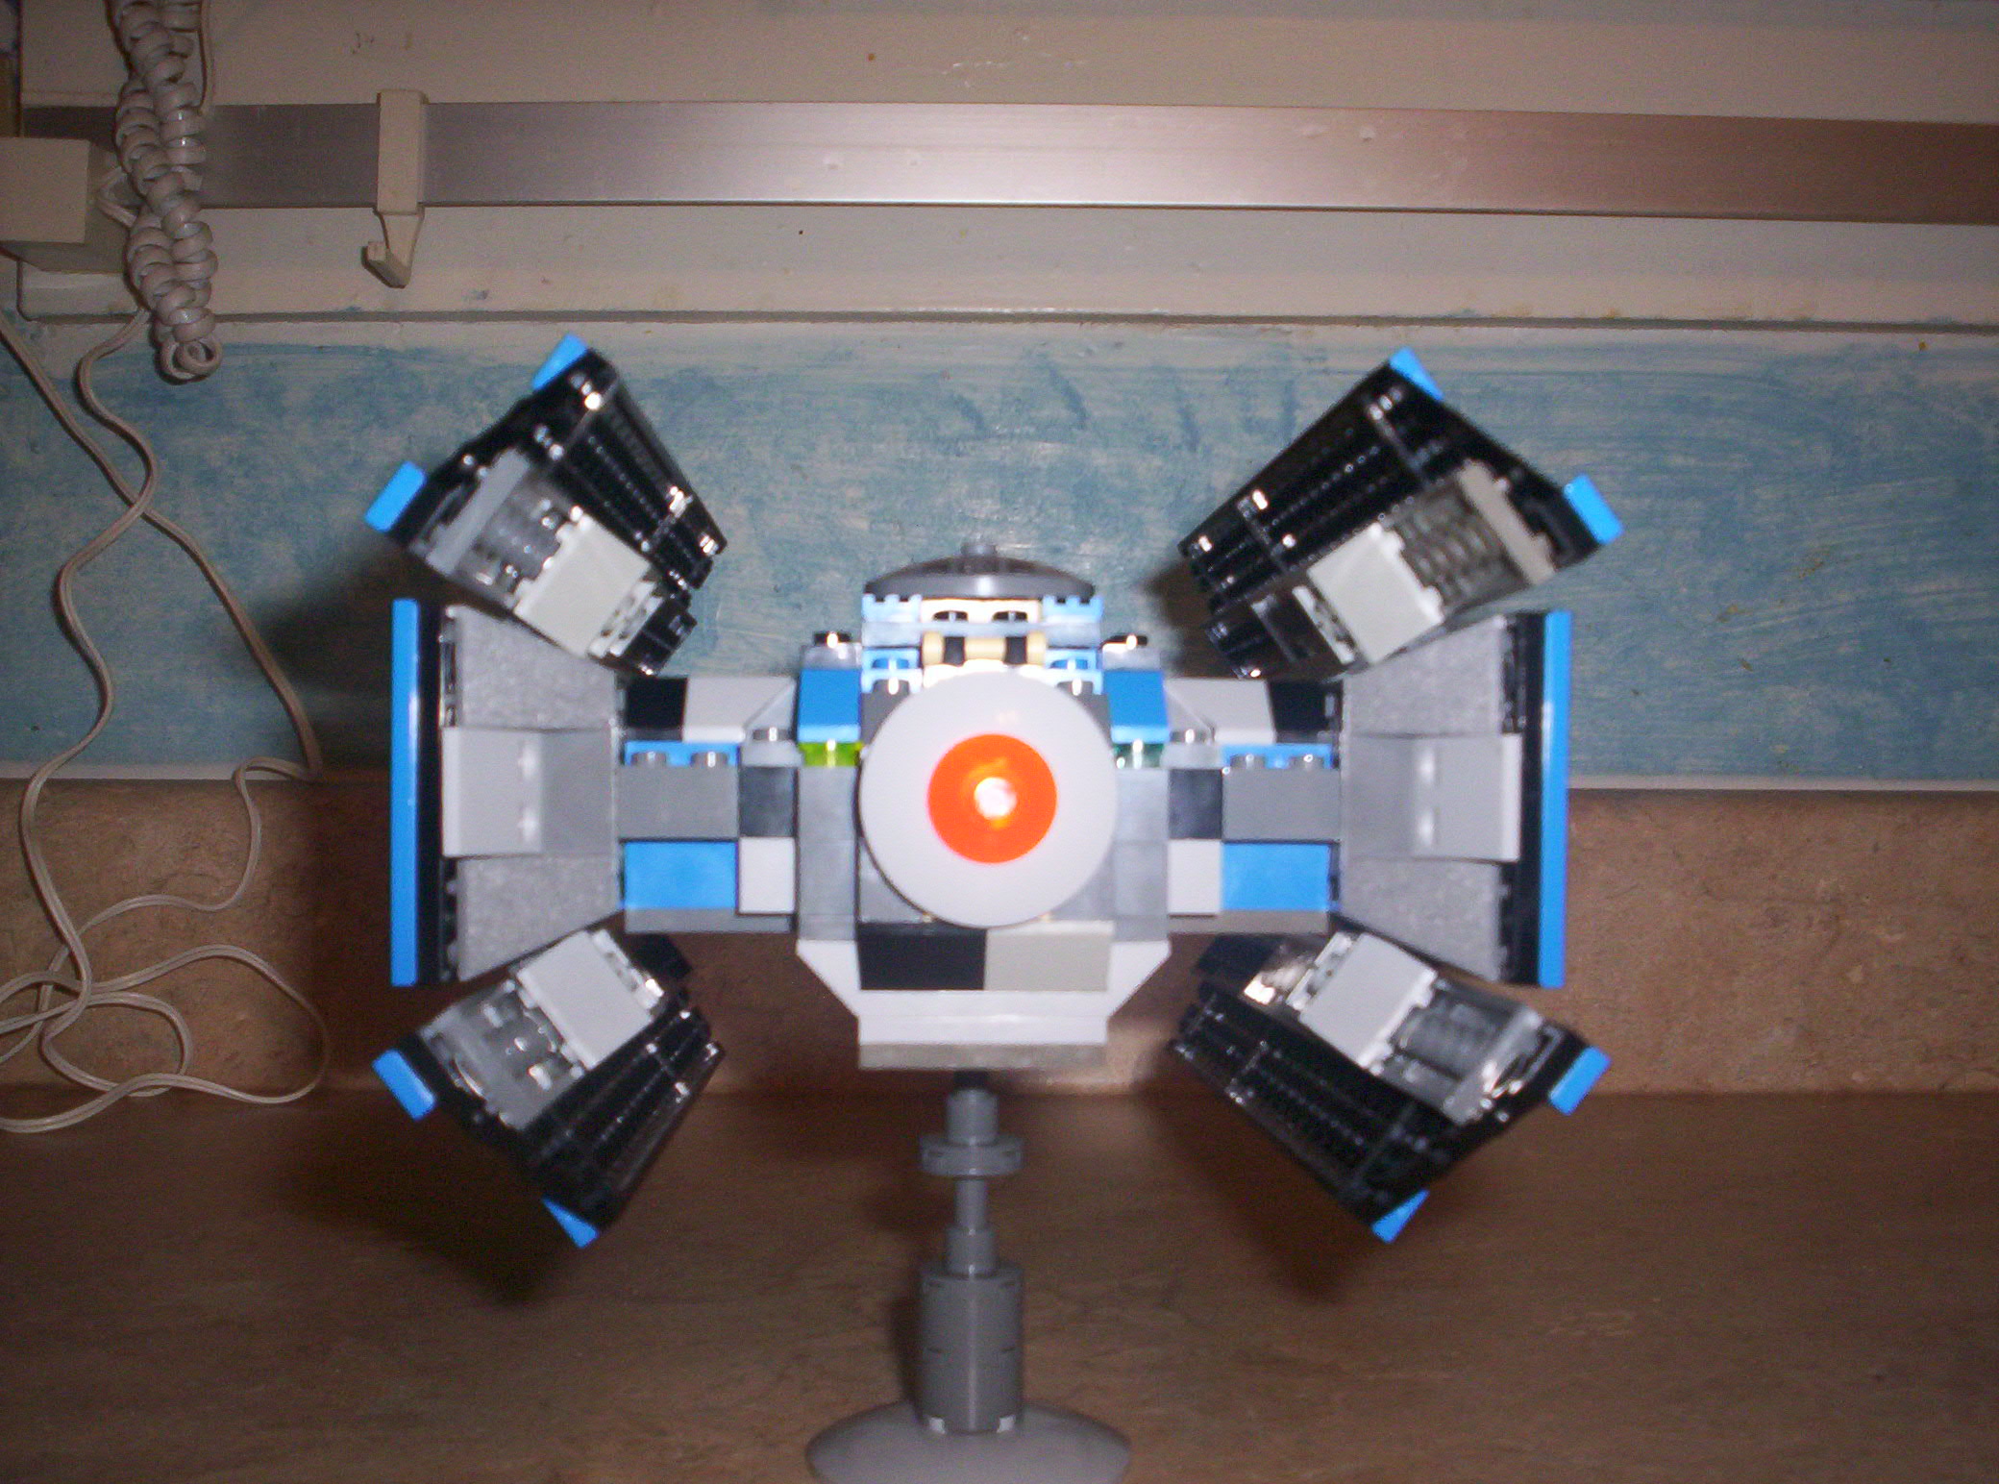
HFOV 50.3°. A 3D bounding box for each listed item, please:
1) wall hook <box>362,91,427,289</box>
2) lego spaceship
[{"bbox_3d":[-0.195,-0.180,0.684,0.015,0.062,0.033,0,-1,-1],"label":"wall hook"},{"bbox_3d":[-0.005,0.009,0.347,0.149,0.112,0.208,0,-2,-3],"label":"lego spaceship"}]

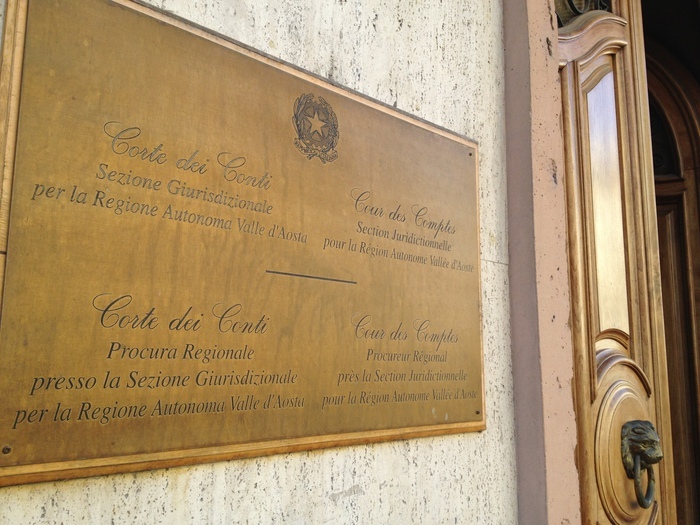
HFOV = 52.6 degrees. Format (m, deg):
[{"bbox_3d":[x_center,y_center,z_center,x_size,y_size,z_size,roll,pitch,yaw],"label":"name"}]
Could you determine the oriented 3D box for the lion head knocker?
[{"bbox_3d":[0.786,0.535,1.873,0.080,0.227,0.136,-8,-12,43],"label":"lion head knocker"}]

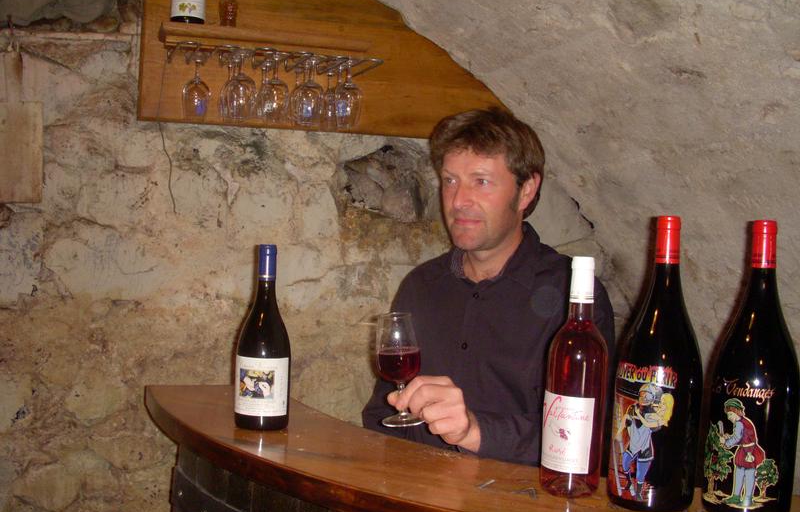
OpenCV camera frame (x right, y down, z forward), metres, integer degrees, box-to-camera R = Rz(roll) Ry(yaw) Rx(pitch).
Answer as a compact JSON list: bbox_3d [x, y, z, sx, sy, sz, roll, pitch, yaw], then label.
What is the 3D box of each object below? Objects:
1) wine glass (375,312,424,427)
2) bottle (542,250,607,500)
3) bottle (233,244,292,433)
[{"bbox_3d":[-0.001,0.166,1.288,0.066,0.156,0.066,-5,5,-1],"label":"wine glass"},{"bbox_3d":[0.231,0.154,1.143,0.077,0.304,0.077,5,3,37],"label":"bottle"},{"bbox_3d":[-0.217,0.128,1.417,0.088,0.291,0.088,3,3,0],"label":"bottle"}]

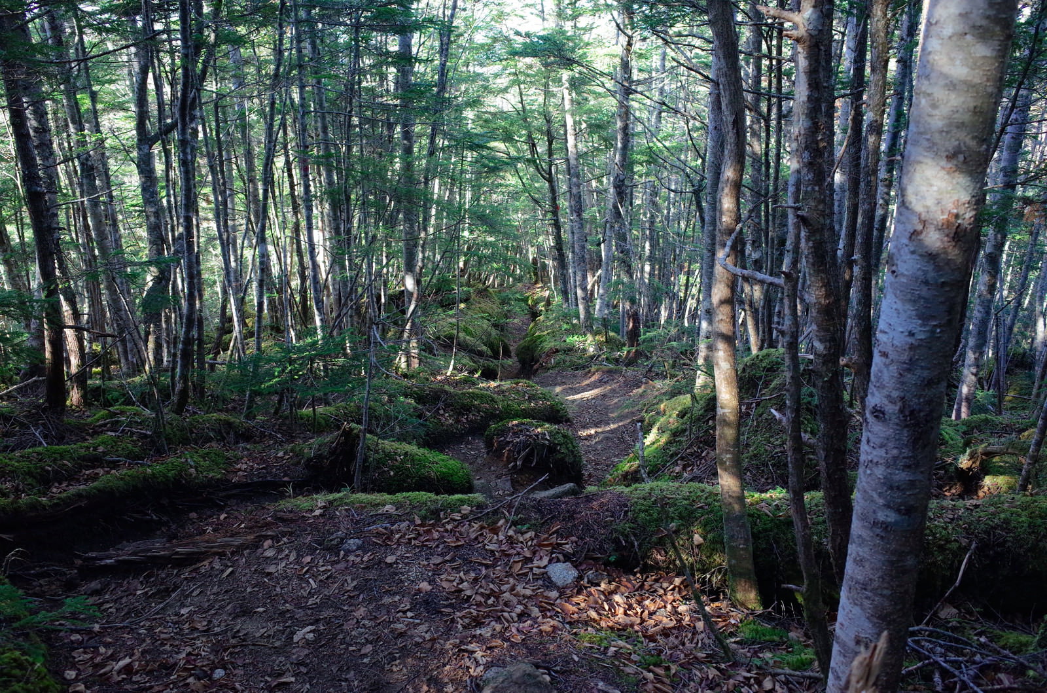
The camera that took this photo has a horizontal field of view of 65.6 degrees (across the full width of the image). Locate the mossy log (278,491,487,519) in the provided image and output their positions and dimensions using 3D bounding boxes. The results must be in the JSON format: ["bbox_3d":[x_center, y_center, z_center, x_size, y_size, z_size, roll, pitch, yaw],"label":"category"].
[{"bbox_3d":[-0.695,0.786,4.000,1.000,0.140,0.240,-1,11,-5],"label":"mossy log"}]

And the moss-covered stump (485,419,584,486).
[{"bbox_3d":[0.073,0.701,5.350,0.630,0.420,0.550,-1,11,0],"label":"moss-covered stump"}]

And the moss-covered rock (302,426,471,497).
[{"bbox_3d":[-0.798,0.693,4.900,0.974,0.380,0.701,0,12,0],"label":"moss-covered rock"}]

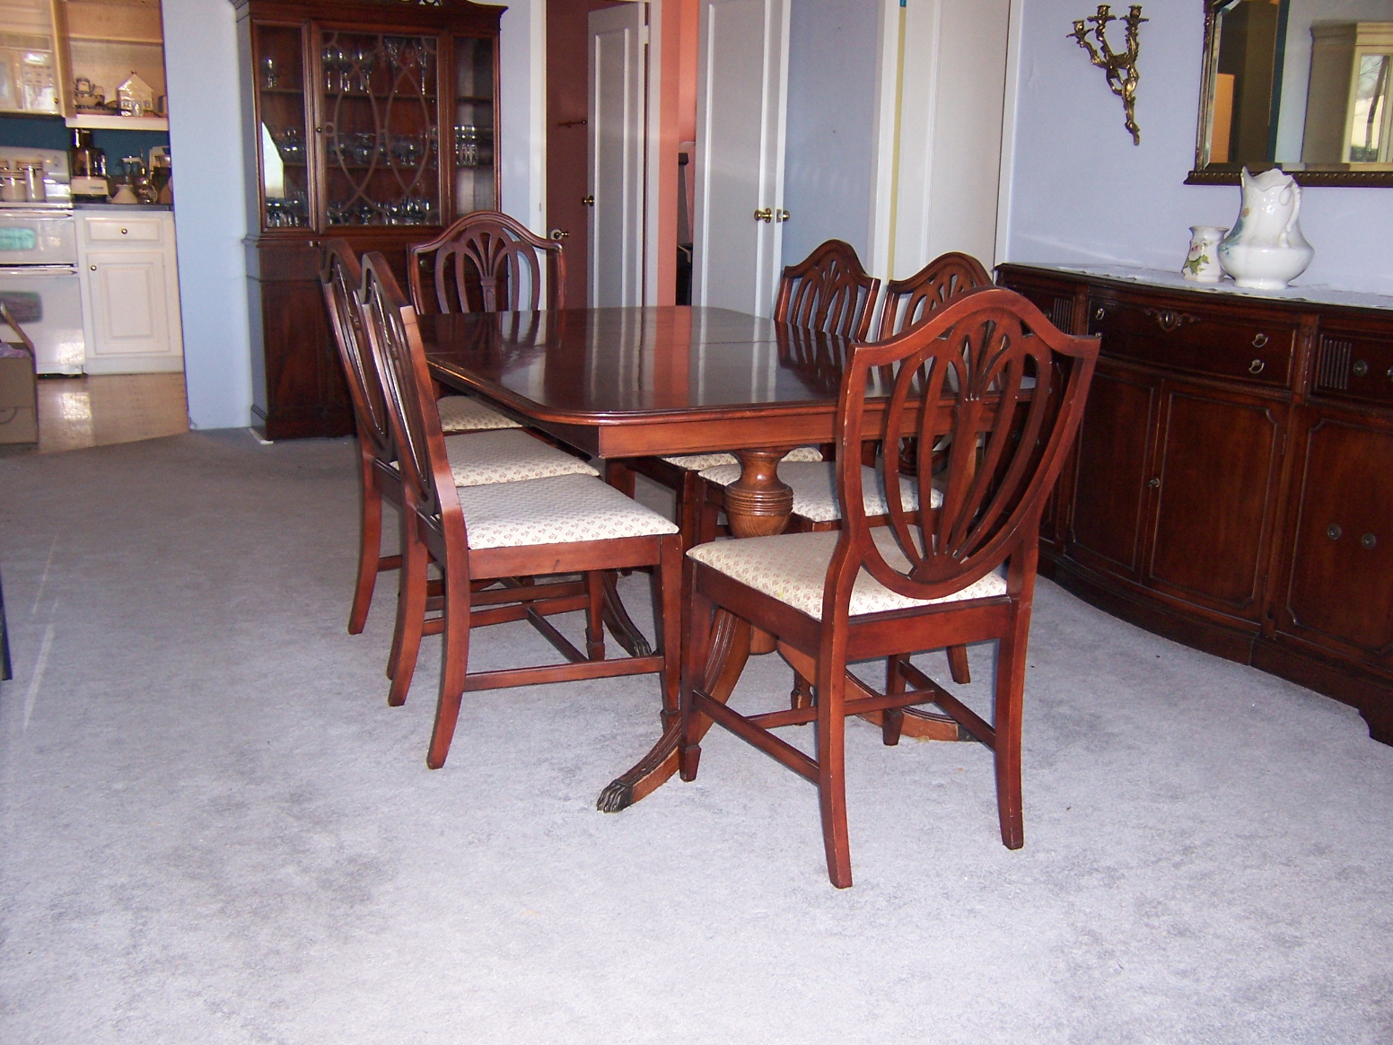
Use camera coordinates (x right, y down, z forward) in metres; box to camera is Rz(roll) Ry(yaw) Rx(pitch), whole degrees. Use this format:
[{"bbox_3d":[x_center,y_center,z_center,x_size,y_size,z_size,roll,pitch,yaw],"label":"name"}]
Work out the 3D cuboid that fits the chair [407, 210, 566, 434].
[{"bbox_3d":[-0.539,-0.369,3.832,0.501,0.992,0.566,-5,16,-21],"label":"chair"}]

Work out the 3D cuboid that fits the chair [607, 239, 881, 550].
[{"bbox_3d":[0.113,-0.237,3.425,0.553,0.970,0.490,-6,16,-27],"label":"chair"}]

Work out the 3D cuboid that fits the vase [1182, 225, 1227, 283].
[{"bbox_3d":[1.338,-0.704,3.484,0.122,0.140,0.122,-5,16,-24],"label":"vase"}]

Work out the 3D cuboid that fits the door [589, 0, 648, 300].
[{"bbox_3d":[-0.487,-1.932,7.793,0.040,2.030,0.635,-8,17,-31],"label":"door"}]

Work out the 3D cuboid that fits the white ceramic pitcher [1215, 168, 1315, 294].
[{"bbox_3d":[1.459,-0.750,3.393,0.244,0.293,0.244,-4,16,-20],"label":"white ceramic pitcher"}]

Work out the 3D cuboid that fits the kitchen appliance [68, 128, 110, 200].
[{"bbox_3d":[-3.316,-1.945,7.243,0.205,0.396,0.250,-5,16,-24],"label":"kitchen appliance"}]

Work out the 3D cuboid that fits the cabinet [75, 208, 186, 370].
[{"bbox_3d":[-3.189,-1.310,7.460,0.485,0.880,0.600,-5,16,-24],"label":"cabinet"}]

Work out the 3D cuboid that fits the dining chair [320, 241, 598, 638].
[{"bbox_3d":[-0.570,-0.178,3.144,0.553,0.970,0.490,-6,17,-27],"label":"dining chair"}]

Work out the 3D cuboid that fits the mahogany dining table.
[{"bbox_3d":[-0.114,-0.030,3.048,1.040,0.751,1.654,-6,16,-24],"label":"mahogany dining table"}]

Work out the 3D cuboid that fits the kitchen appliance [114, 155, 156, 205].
[{"bbox_3d":[-3.115,-1.896,7.367,0.218,0.281,0.200,-5,16,-24],"label":"kitchen appliance"}]

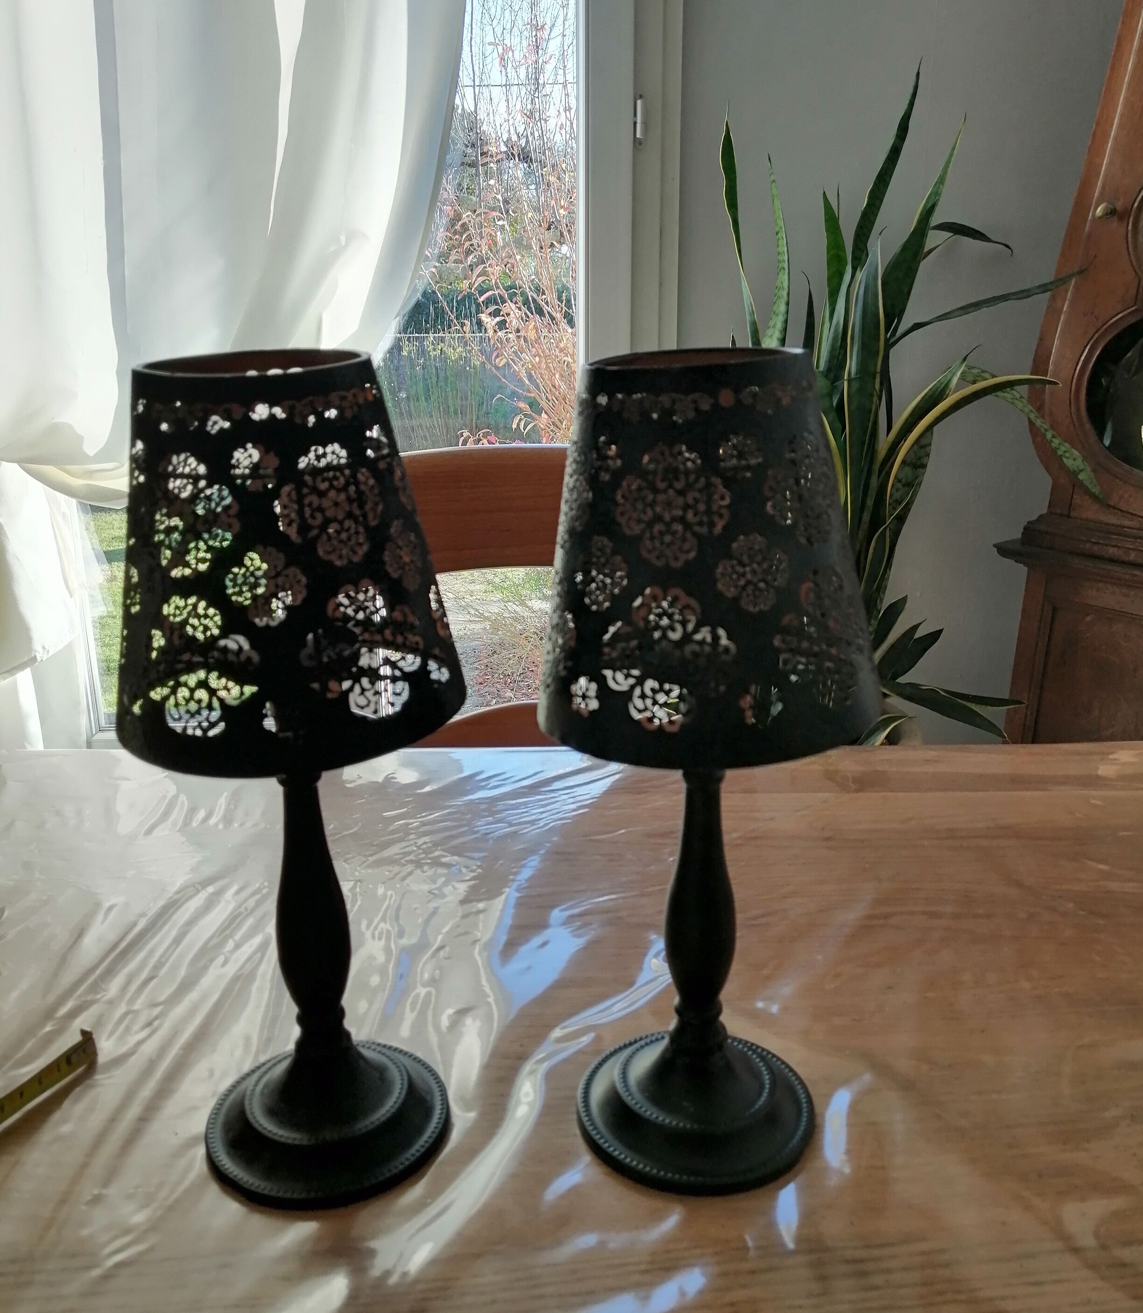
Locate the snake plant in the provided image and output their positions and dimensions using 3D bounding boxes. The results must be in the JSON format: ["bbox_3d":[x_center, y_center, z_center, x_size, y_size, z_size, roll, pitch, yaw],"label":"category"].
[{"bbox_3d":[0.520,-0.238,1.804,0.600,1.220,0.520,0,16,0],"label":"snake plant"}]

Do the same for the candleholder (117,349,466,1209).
[{"bbox_3d":[-0.105,0.048,0.451,0.132,0.321,0.132,0,16,0],"label":"candleholder"}]

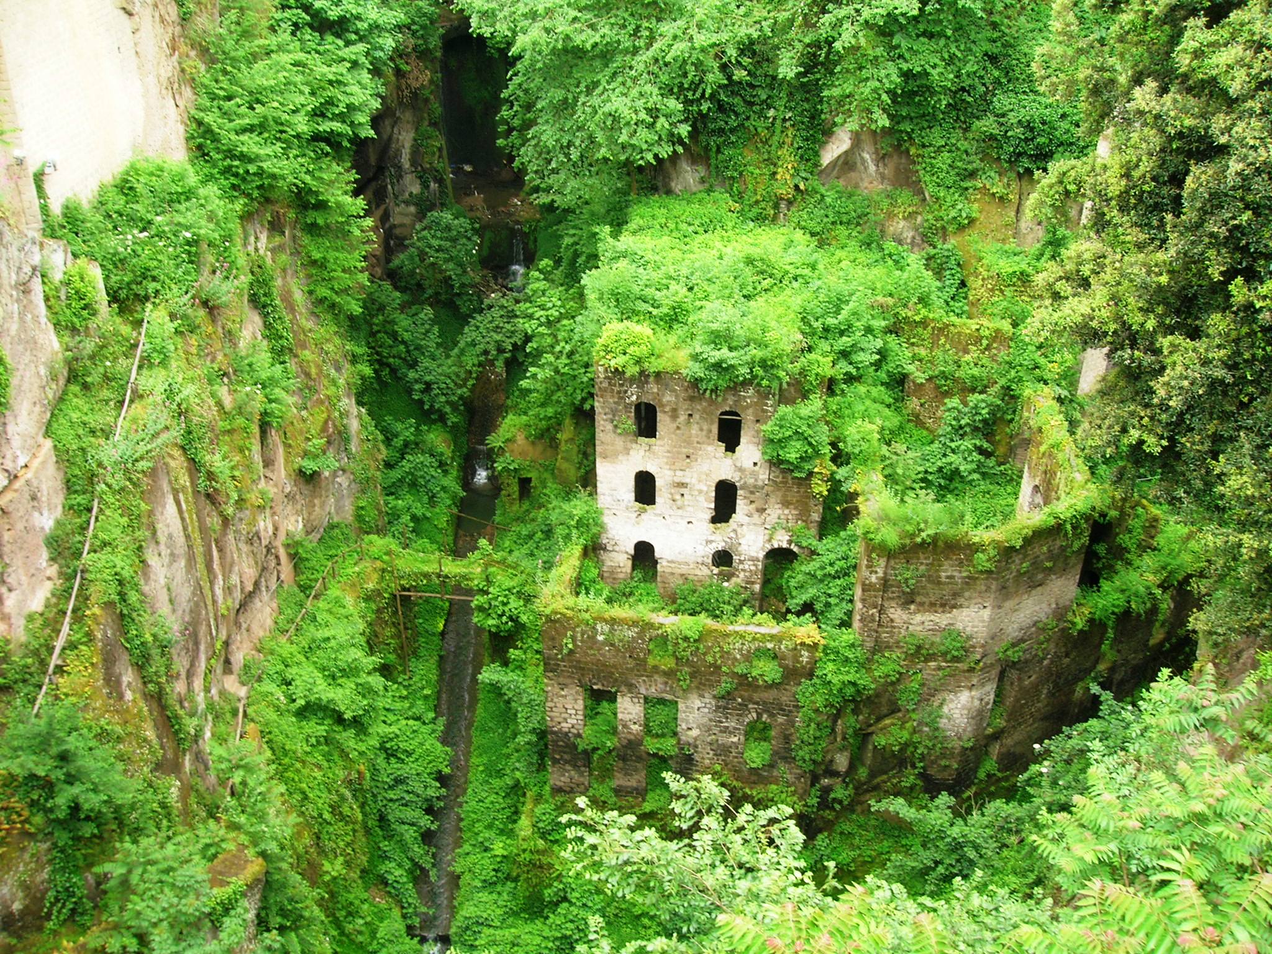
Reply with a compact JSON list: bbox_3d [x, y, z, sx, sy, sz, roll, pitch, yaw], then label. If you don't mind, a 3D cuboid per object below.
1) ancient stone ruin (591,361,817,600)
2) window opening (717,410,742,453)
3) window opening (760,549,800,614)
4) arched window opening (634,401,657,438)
[{"bbox_3d":[3.502,-1.138,53.352,8.870,11.320,8.000,7,33,10],"label":"ancient stone ruin"},{"bbox_3d":[3.646,-1.838,48.264,0.940,1.850,0.400,7,33,10],"label":"window opening"},{"bbox_3d":[5.970,4.160,51.560,1.580,3.340,0.500,7,33,10],"label":"window opening"},{"bbox_3d":[0.427,-2.322,48.767,0.910,1.600,0.400,7,33,10],"label":"arched window opening"}]

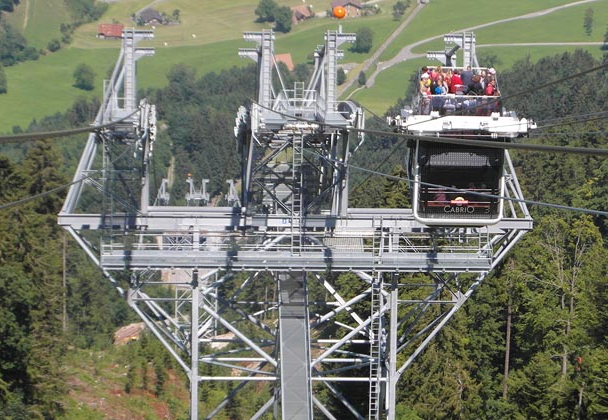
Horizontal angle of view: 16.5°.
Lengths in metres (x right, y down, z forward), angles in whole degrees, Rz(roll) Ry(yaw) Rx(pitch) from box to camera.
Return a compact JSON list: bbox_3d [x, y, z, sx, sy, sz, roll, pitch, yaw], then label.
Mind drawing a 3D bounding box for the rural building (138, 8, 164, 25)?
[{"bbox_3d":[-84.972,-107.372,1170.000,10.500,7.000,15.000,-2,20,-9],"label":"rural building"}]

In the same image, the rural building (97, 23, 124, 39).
[{"bbox_3d":[-99.267,-92.169,1080.000,13.200,6.800,11.500,1,20,-2],"label":"rural building"}]

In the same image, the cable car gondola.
[{"bbox_3d":[5.661,-2.214,75.000,4.900,4.700,4.000,0,20,-3],"label":"cable car gondola"}]

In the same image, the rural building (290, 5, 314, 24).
[{"bbox_3d":[-2.134,-104.010,1120.000,10.500,7.200,11.500,10,22,22],"label":"rural building"}]

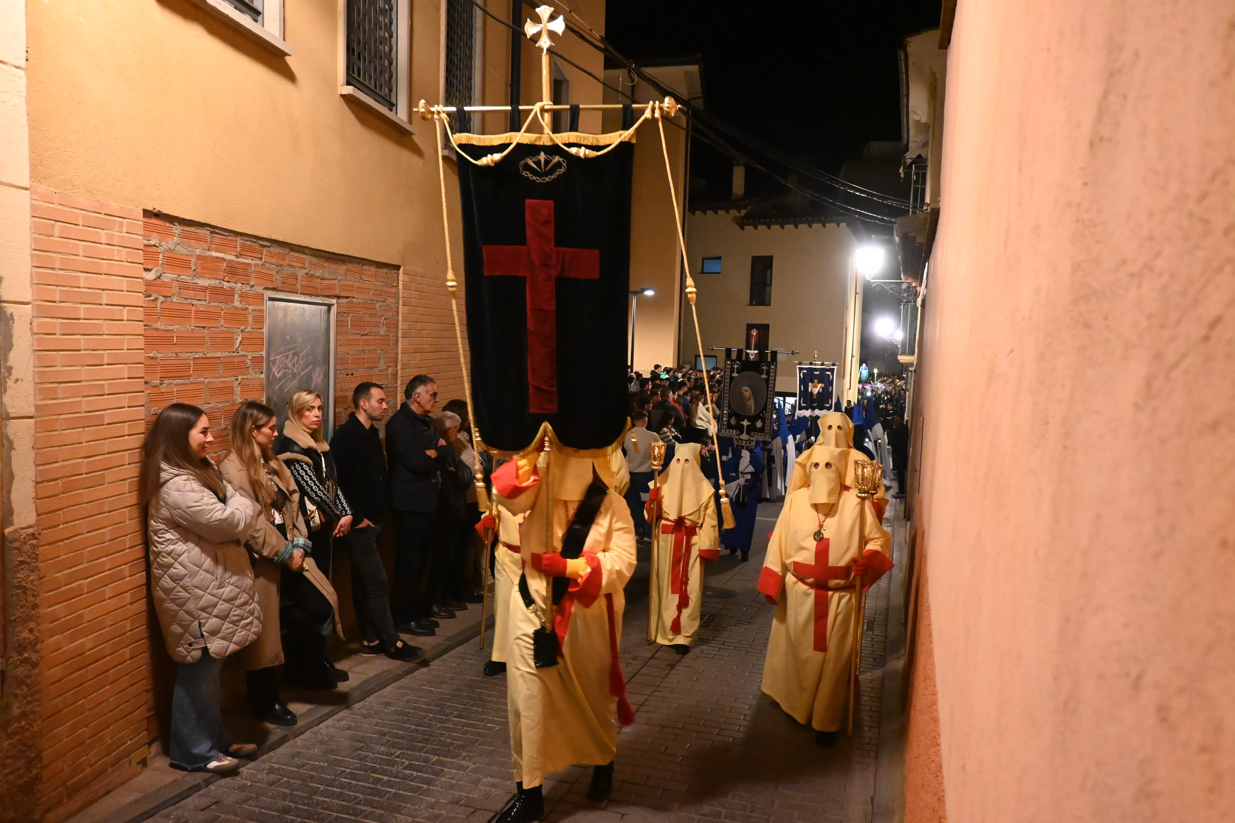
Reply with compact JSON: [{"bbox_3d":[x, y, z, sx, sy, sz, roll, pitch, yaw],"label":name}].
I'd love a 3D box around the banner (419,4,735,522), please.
[{"bbox_3d":[-0.159,-0.549,3.650,1.200,1.970,0.170,1,5,9],"label":"banner"}]

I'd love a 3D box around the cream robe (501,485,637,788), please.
[{"bbox_3d":[-0.231,1.031,4.350,0.580,1.360,0.520,4,5,23],"label":"cream robe"}]

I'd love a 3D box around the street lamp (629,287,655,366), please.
[{"bbox_3d":[0.562,-1.000,24.137,0.850,4.400,0.300,3,5,11],"label":"street lamp"}]

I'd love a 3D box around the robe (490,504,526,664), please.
[{"bbox_3d":[-0.585,1.062,6.350,0.560,1.280,0.440,3,5,19],"label":"robe"}]

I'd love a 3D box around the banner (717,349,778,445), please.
[{"bbox_3d":[1.455,-0.165,10.400,0.600,1.060,0.100,5,5,11],"label":"banner"}]

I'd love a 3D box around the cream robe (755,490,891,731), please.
[{"bbox_3d":[1.173,1.100,5.250,0.700,1.330,0.470,3,5,17],"label":"cream robe"}]

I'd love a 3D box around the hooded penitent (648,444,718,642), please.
[{"bbox_3d":[0.470,0.982,6.680,0.510,1.500,0.400,3,5,14],"label":"hooded penitent"}]

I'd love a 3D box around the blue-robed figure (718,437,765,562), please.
[{"bbox_3d":[1.553,1.016,11.600,0.580,1.730,0.450,3,5,14],"label":"blue-robed figure"}]

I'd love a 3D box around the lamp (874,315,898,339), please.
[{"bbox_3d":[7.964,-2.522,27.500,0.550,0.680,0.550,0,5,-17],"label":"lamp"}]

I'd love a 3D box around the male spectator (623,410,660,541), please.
[{"bbox_3d":[0.311,0.817,11.700,0.500,1.690,0.320,3,5,17],"label":"male spectator"}]

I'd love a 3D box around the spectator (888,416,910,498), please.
[{"bbox_3d":[6.134,0.989,20.200,0.340,1.740,0.460,-1,5,-28],"label":"spectator"}]

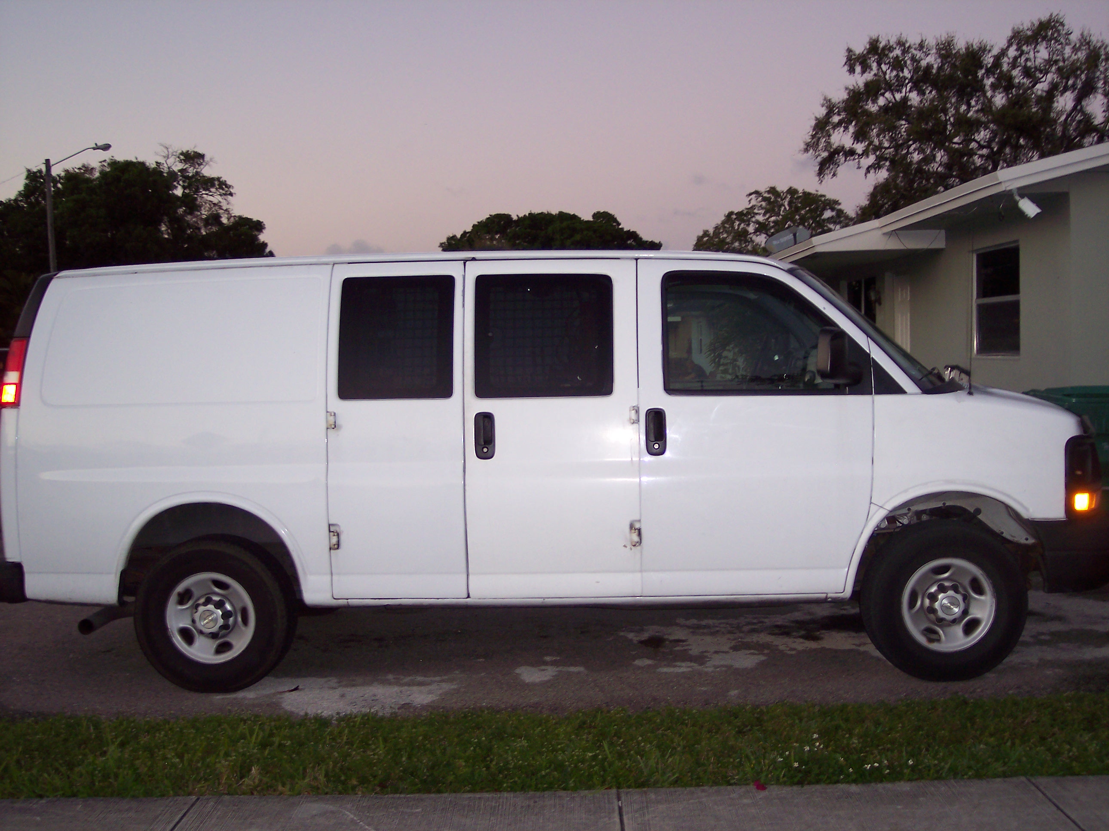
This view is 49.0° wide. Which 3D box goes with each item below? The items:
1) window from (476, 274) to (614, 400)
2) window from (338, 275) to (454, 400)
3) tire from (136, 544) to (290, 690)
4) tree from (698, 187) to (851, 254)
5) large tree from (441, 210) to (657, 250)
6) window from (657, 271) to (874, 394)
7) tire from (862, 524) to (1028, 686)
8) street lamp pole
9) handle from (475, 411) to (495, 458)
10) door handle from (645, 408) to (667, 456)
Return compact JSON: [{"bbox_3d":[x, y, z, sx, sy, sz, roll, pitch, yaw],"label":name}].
[{"bbox_3d":[-0.050,-0.369,5.663,0.647,0.587,0.050,-1,-8,3],"label":"window"},{"bbox_3d":[-0.741,-0.365,5.694,0.546,0.590,0.050,-1,-8,3],"label":"window"},{"bbox_3d":[-1.614,0.939,5.838,0.733,0.727,0.230,-1,3,3],"label":"tire"},{"bbox_3d":[7.878,-4.319,42.177,6.800,7.214,6.500,-1,3,0],"label":"tree"},{"bbox_3d":[-0.040,-5.222,55.199,11.500,8.121,11.000,-1,3,0],"label":"large tree"},{"bbox_3d":[0.980,-0.380,5.615,0.954,0.577,0.060,-1,-8,3],"label":"window"},{"bbox_3d":[1.811,0.853,5.679,0.733,0.727,0.230,-1,3,3],"label":"tire"},{"bbox_3d":[-16.806,-4.902,43.103,2.388,9.472,0.350,-1,3,0],"label":"street lamp pole"},{"bbox_3d":[-0.320,0.095,5.612,0.096,0.214,0.050,-1,-1,3],"label":"handle"},{"bbox_3d":[0.466,0.076,5.576,0.097,0.216,0.050,-1,-1,3],"label":"door handle"}]

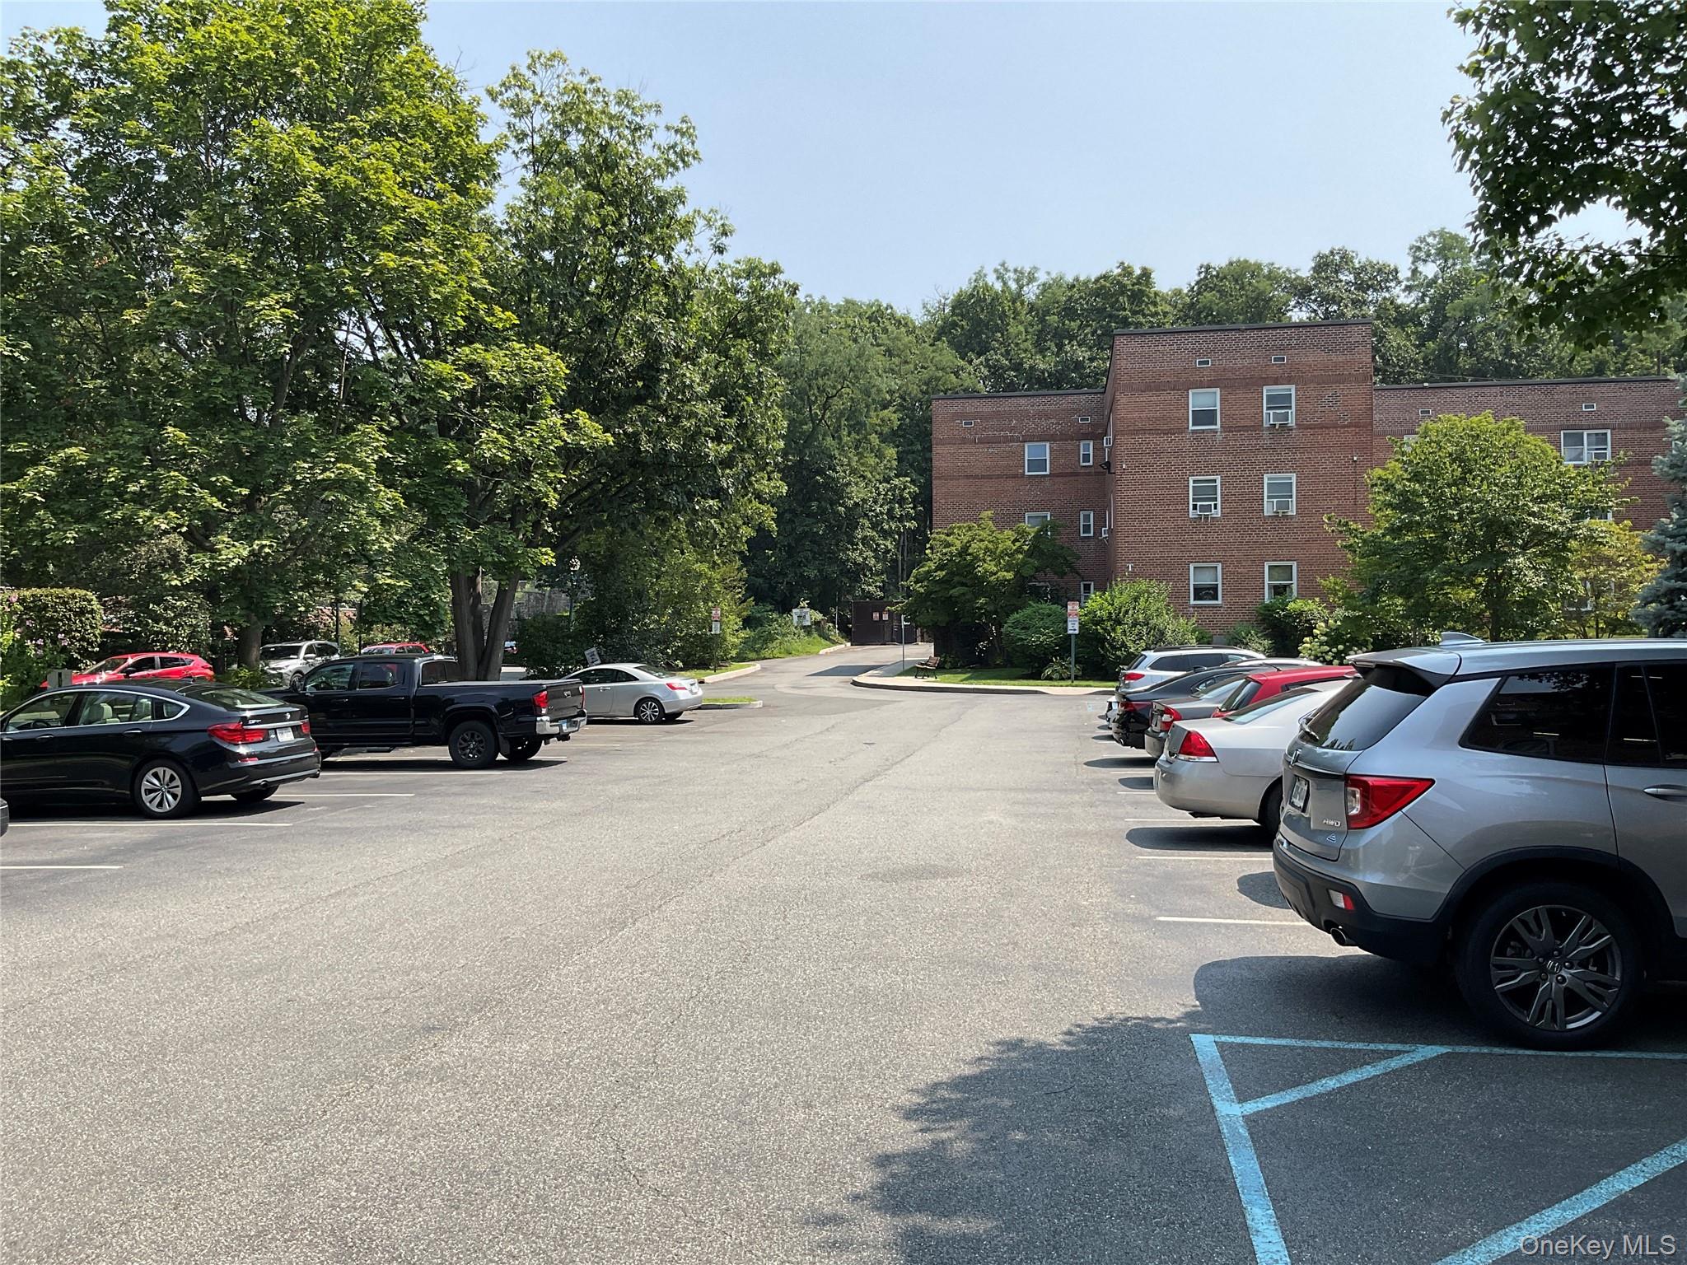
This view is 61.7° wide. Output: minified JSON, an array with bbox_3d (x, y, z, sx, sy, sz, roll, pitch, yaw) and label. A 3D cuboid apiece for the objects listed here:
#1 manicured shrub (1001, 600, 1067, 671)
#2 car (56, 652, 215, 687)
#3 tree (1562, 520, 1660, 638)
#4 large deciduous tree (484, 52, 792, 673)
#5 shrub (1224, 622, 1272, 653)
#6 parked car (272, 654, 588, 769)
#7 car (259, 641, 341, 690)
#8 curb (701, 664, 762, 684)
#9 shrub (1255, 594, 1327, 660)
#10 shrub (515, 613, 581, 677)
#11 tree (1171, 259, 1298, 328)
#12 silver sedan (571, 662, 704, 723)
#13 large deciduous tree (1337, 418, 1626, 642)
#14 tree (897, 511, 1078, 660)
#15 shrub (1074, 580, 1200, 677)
[{"bbox_3d":[5.900,0.100,43.300,2.020,2.100,2.000,0,-1,10],"label":"manicured shrub"},{"bbox_3d":[-19.850,1.330,39.300,1.800,1.540,4.400,-1,-1,27],"label":"car"},{"bbox_3d":[24.800,-1.750,45.500,3.800,4.000,3.800,-1,-1,9],"label":"tree"},{"bbox_3d":[-5.700,-6.800,38.000,9.200,17.400,9.200,-1,-1,9],"label":"large deciduous tree"},{"bbox_3d":[12.100,0.250,42.500,1.350,1.200,1.200,0,-1,10],"label":"shrub"},{"bbox_3d":[-7.200,1.210,22.600,5.650,1.790,1.890,-1,0,9],"label":"parked car"},{"bbox_3d":[-18.850,1.180,48.300,1.900,1.700,4.750,0,-1,3],"label":"car"},{"bbox_3d":[-3.900,1.500,50.500,0.900,0.300,7.500,-1,-1,12],"label":"curb"},{"bbox_3d":[13.300,-0.100,42.000,2.000,2.050,1.800,0,-1,10],"label":"shrub"},{"bbox_3d":[-10.300,0.500,47.000,2.300,2.400,2.200,-1,-1,9],"label":"shrub"},{"bbox_3d":[23.600,-13.500,85.000,9.000,18.000,9.000,-1,-1,9],"label":"tree"},{"bbox_3d":[-5.670,1.430,33.900,4.450,1.400,1.760,-1,0,9],"label":"silver sedan"},{"bbox_3d":[17.000,-2.600,38.000,7.800,6.700,7.500,-1,-1,9],"label":"large deciduous tree"},{"bbox_3d":[4.800,-1.500,47.500,5.900,5.200,5.700,-1,-1,9],"label":"tree"},{"bbox_3d":[8.700,-0.120,42.000,3.550,2.750,2.800,0,-1,10],"label":"shrub"}]

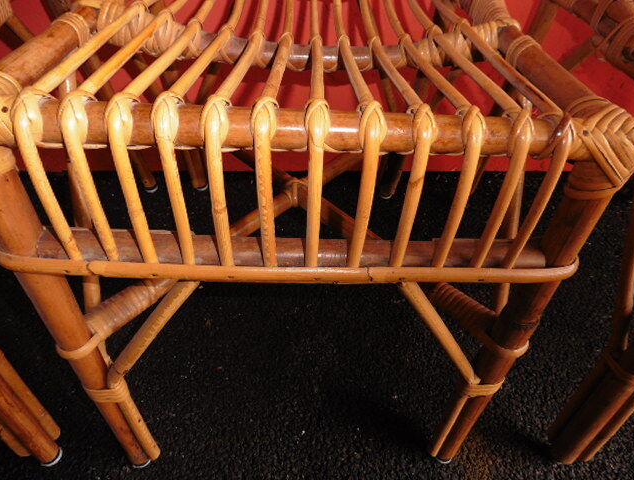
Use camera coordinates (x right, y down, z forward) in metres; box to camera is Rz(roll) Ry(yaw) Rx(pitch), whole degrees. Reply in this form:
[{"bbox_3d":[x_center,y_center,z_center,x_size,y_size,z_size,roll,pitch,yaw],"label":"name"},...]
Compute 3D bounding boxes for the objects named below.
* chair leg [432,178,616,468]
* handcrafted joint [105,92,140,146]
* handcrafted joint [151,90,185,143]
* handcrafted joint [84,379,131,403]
[{"bbox_3d":[0.179,0.134,0.459,0.038,0.447,0.036,1,41,-3],"label":"chair leg"},{"bbox_3d":[-0.119,-0.073,0.270,0.021,0.034,0.032,1,41,-3],"label":"handcrafted joint"},{"bbox_3d":[-0.090,-0.075,0.270,0.021,0.034,0.032,1,41,-3],"label":"handcrafted joint"},{"bbox_3d":[-0.223,0.161,0.472,0.048,0.021,0.035,1,41,-3],"label":"handcrafted joint"}]

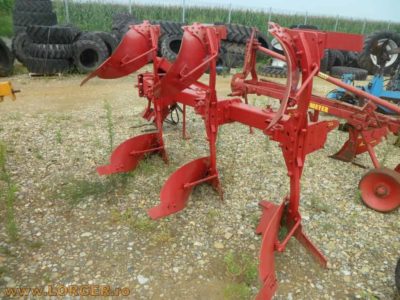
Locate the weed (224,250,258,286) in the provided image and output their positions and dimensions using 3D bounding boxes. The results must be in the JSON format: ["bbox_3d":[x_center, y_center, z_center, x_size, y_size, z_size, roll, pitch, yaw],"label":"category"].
[{"bbox_3d":[0.269,0.772,2.028,0.219,0.167,0.208,1,20,0],"label":"weed"}]

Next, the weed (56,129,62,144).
[{"bbox_3d":[-1.989,-0.190,4.421,0.072,0.223,0.068,1,20,0],"label":"weed"}]

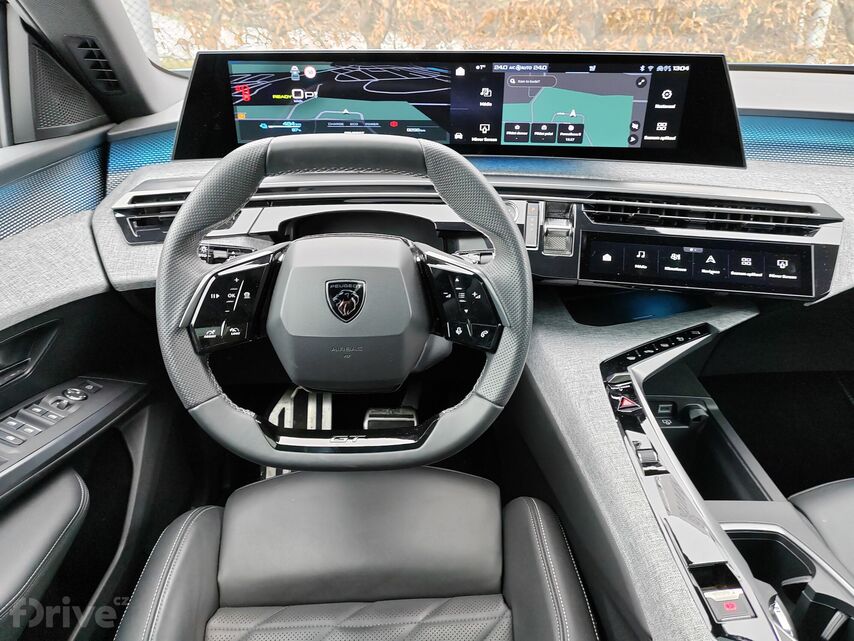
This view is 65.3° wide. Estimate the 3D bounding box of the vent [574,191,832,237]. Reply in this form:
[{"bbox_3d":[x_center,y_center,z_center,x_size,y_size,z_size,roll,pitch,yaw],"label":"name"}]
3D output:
[{"bbox_3d":[0.316,-0.121,0.762,0.272,0.036,0.035,5,27,8],"label":"vent"}]

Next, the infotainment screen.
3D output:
[{"bbox_3d":[0.039,-0.248,0.790,0.670,0.130,0.050,0,25,0],"label":"infotainment screen"}]

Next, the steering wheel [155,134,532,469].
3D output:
[{"bbox_3d":[-0.078,-0.018,0.640,0.355,0.328,0.090,0,11,0],"label":"steering wheel"}]

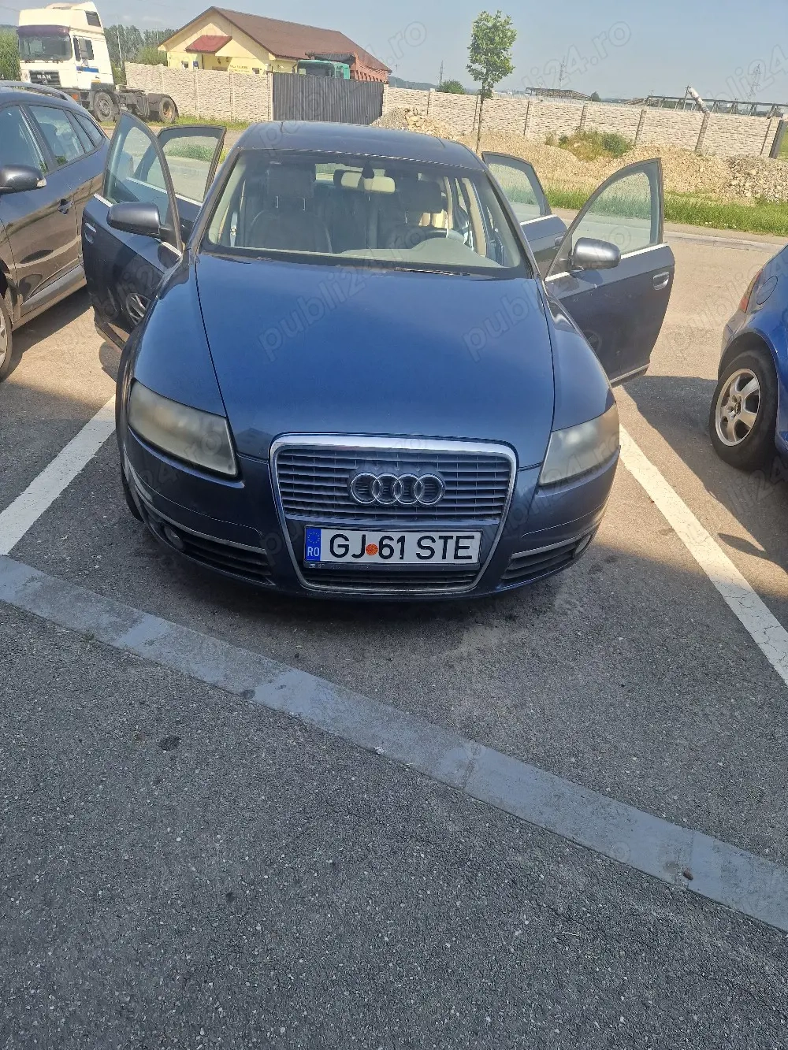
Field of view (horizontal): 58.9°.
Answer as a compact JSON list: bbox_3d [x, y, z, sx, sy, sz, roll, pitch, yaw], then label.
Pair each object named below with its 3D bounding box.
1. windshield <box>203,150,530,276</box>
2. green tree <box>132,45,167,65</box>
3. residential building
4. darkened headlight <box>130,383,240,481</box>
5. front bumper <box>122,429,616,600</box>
[{"bbox_3d":[-0.120,-1.490,3.205,1.450,0.140,0.887,1,56,-8],"label":"windshield"},{"bbox_3d":[-19.456,-36.654,56.343,3.600,3.521,3.600,5,31,0],"label":"green tree"},{"bbox_3d":[-7.821,-31.975,48.903,9.700,5.300,13.800,20,35,23],"label":"residential building"},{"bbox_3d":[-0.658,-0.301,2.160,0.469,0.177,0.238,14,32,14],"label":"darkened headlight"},{"bbox_3d":[-0.023,-0.052,2.288,1.770,0.510,0.540,1,31,-8],"label":"front bumper"}]

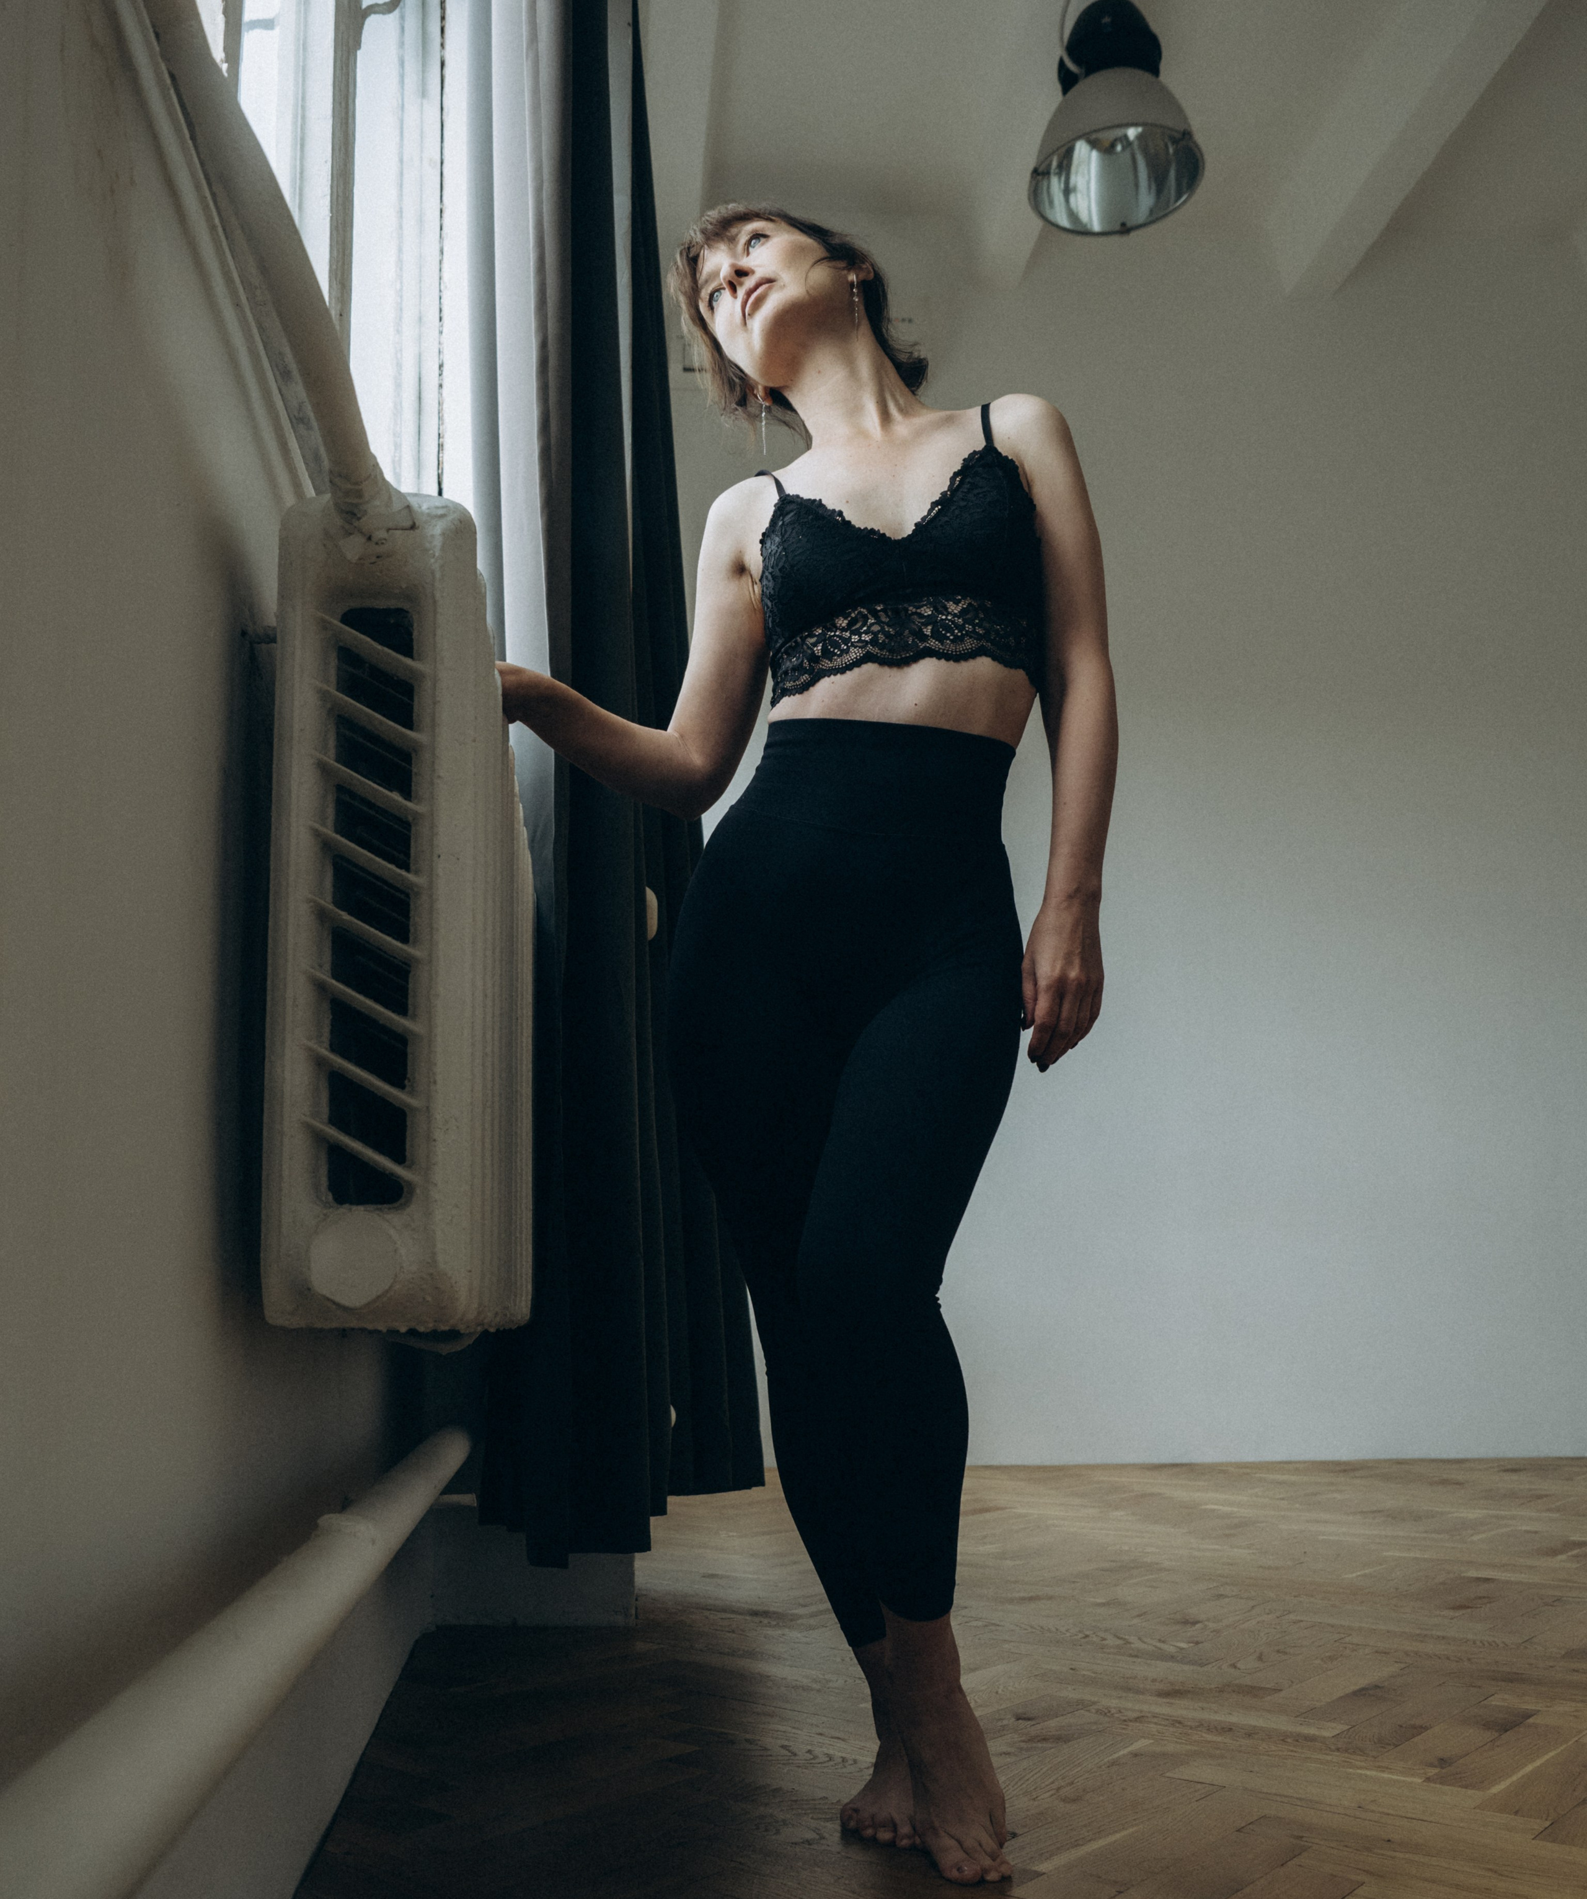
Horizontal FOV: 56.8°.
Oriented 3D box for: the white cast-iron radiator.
[{"bbox_3d":[-0.360,0.084,1.545,0.140,0.595,1.080,0,-13,-8],"label":"white cast-iron radiator"}]

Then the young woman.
[{"bbox_3d":[0.000,-0.028,1.470,0.670,1.635,0.380,-2,-12,3],"label":"young woman"}]

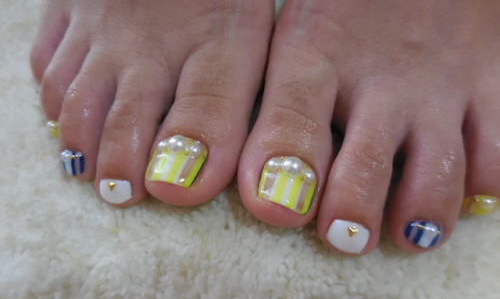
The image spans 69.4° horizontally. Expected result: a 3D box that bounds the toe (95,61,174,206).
[{"bbox_3d":[-0.039,-0.005,0.121,0.015,0.017,0.043,7,70,-4],"label":"toe"}]

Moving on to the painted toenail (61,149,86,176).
[{"bbox_3d":[-0.059,0.004,0.120,0.008,0.004,0.009,6,90,27],"label":"painted toenail"}]

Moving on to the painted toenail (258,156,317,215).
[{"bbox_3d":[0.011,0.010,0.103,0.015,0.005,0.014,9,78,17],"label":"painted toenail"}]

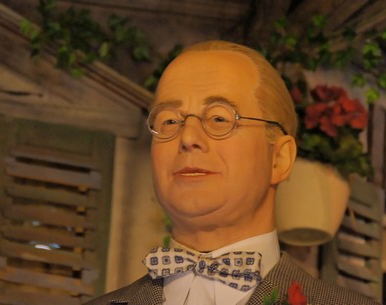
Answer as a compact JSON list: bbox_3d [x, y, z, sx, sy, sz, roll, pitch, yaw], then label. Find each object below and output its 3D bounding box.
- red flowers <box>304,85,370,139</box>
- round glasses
[{"bbox_3d":[0.248,-0.071,3.000,0.112,0.095,0.100,0,-13,15],"label":"red flowers"},{"bbox_3d":[0.029,-0.026,2.099,0.136,0.052,0.120,-3,-9,31],"label":"round glasses"}]

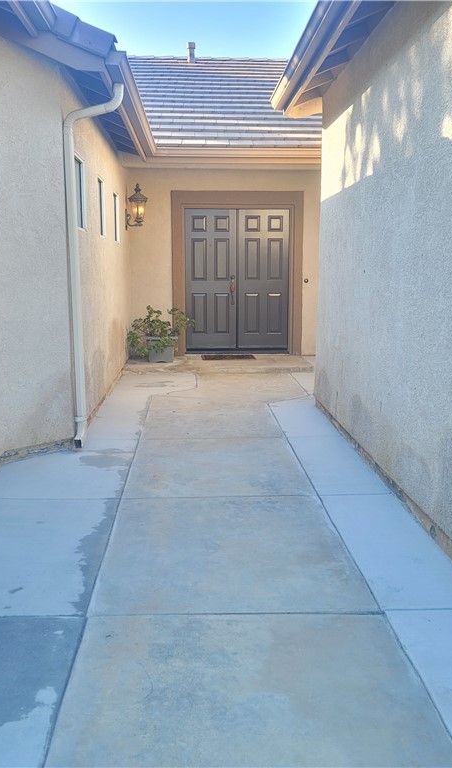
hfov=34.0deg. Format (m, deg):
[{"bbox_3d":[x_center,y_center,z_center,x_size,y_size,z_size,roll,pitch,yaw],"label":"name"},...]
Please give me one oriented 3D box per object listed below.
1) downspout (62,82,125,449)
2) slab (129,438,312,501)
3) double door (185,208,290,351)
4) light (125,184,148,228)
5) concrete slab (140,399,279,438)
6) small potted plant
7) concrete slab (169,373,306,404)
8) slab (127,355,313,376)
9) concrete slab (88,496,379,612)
[{"bbox_3d":[-0.965,-0.859,5.597,0.430,2.710,0.200,0,9,-3],"label":"downspout"},{"bbox_3d":[-0.068,0.614,5.379,1.230,0.080,1.550,0,9,-3],"label":"slab"},{"bbox_3d":[0.165,-1.484,10.740,1.520,2.060,0.080,0,9,-3],"label":"double door"},{"bbox_3d":[-1.232,-2.444,10.228,0.310,0.630,0.270,0,9,-3],"label":"light"},{"bbox_3d":[-0.144,0.344,7.015,1.230,0.080,1.770,0,9,-3],"label":"concrete slab"},{"bbox_3d":[-0.908,-0.721,10.188,0.920,0.775,0.600,0,9,-3],"label":"small potted plant"},{"bbox_3d":[0.107,0.063,8.730,1.550,0.080,1.980,0,9,-3],"label":"concrete slab"},{"bbox_3d":[-0.129,-0.276,10.261,2.520,0.120,1.170,0,9,-3],"label":"slab"},{"bbox_3d":[0.003,0.867,3.846,1.230,0.080,1.560,0,9,-3],"label":"concrete slab"}]

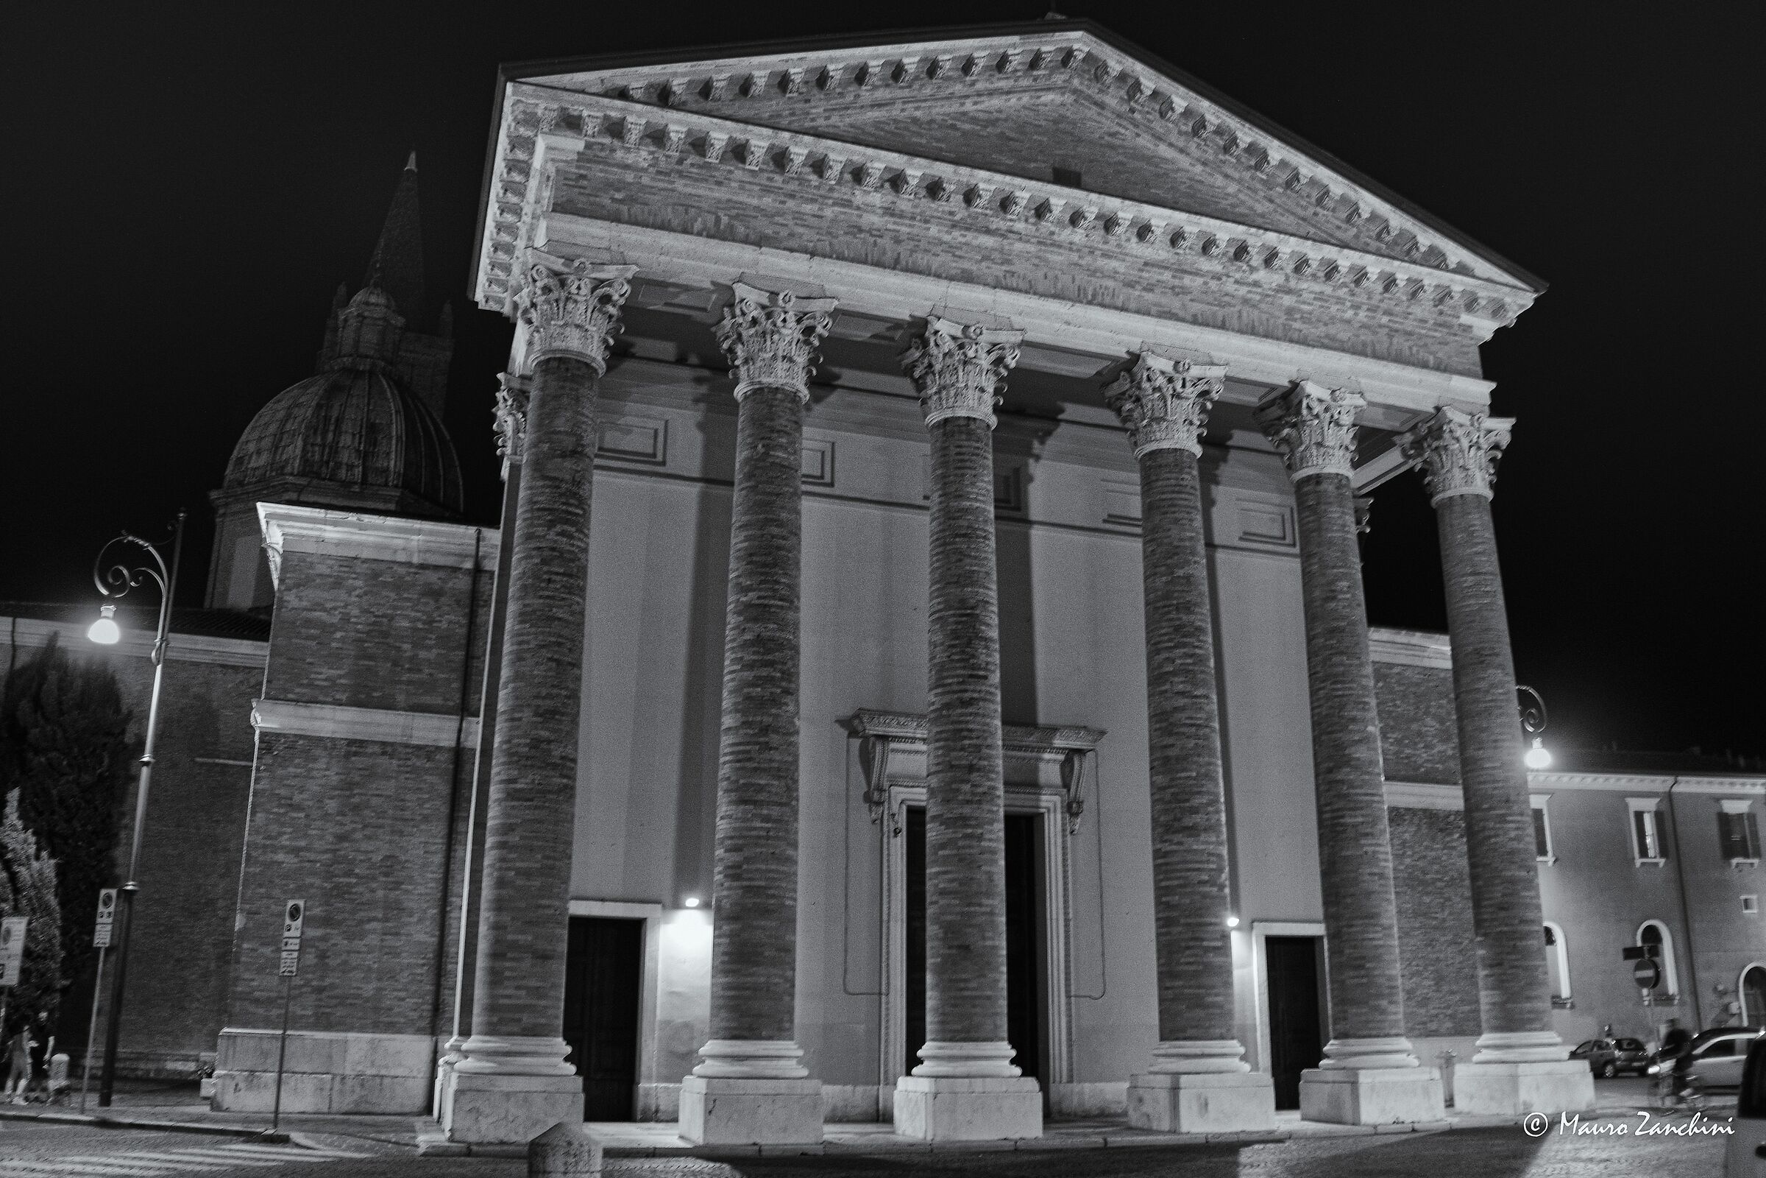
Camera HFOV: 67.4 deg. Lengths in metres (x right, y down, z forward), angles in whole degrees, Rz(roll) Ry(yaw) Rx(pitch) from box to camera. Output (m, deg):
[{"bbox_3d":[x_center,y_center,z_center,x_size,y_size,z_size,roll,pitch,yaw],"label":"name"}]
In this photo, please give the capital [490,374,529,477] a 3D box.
[{"bbox_3d":[-7.012,-3.423,27.587,1.880,1.786,1.278,6,-17,-18],"label":"capital"}]

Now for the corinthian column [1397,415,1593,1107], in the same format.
[{"bbox_3d":[11.069,2.942,24.304,1.689,12.646,1.689,6,-19,-17],"label":"corinthian column"}]

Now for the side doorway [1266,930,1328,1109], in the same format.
[{"bbox_3d":[7.886,8.229,25.188,1.345,3.198,0.300,6,-19,-17],"label":"side doorway"}]

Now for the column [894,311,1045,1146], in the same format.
[{"bbox_3d":[1.284,1.921,21.271,1.689,12.646,1.689,6,-19,-17],"label":"column"}]

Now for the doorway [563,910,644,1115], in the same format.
[{"bbox_3d":[-4.592,6.915,21.323,1.345,3.198,0.300,6,-19,-17],"label":"doorway"}]

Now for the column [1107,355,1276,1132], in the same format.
[{"bbox_3d":[5.044,2.317,22.411,1.689,12.646,1.689,6,-19,-17],"label":"column"}]

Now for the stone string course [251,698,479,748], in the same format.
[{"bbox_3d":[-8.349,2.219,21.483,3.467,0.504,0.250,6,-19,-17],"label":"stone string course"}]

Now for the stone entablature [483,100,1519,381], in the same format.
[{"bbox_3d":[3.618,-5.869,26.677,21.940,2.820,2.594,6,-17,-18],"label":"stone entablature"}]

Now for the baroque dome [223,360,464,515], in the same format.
[{"bbox_3d":[-21.001,-6.072,51.557,9.000,6.000,9.000,6,-17,-18],"label":"baroque dome"}]

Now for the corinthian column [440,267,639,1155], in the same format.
[{"bbox_3d":[-4.897,1.249,19.359,1.689,12.646,1.689,6,-19,-17],"label":"corinthian column"}]

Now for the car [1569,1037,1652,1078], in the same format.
[{"bbox_3d":[25.564,16.882,48.068,1.680,1.480,3.900,6,-17,-17],"label":"car"}]

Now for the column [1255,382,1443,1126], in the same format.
[{"bbox_3d":[8.083,2.633,23.348,1.689,12.646,1.689,6,-19,-17],"label":"column"}]

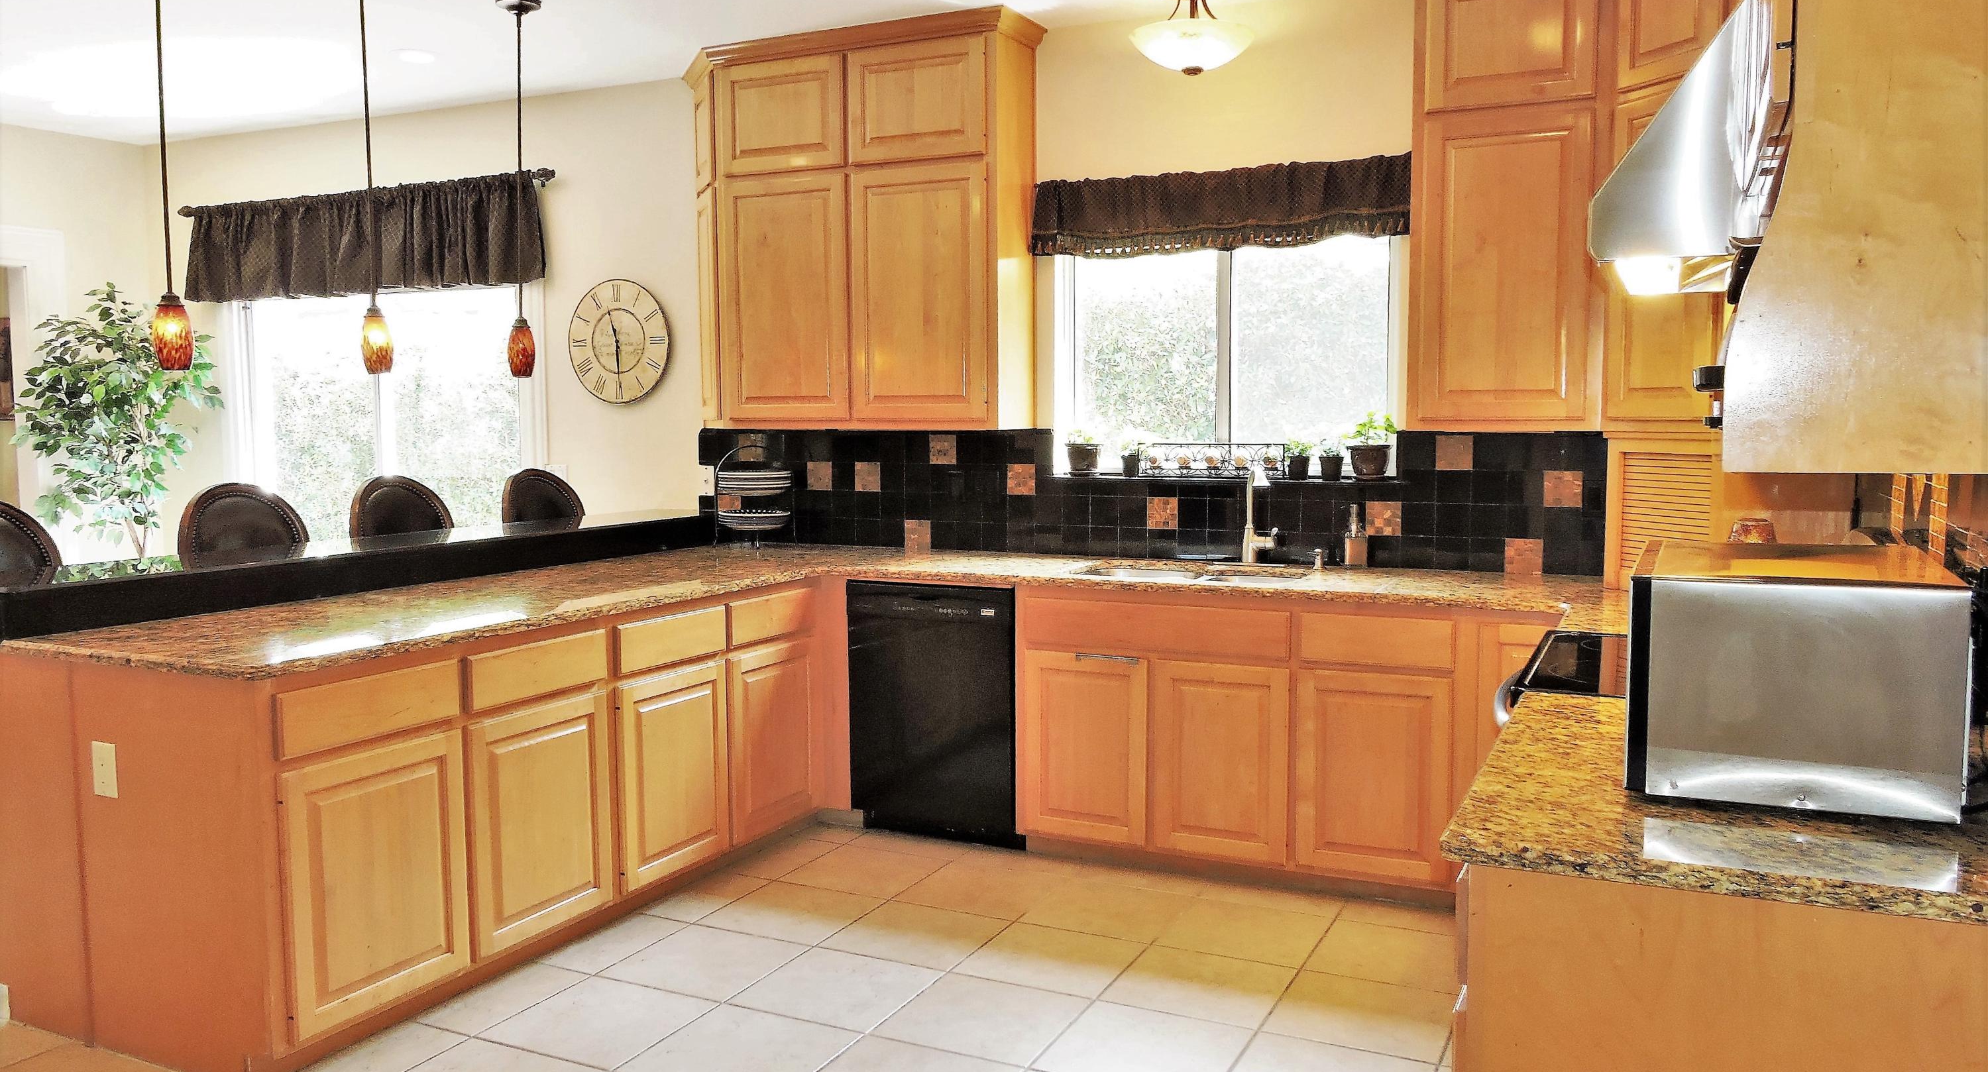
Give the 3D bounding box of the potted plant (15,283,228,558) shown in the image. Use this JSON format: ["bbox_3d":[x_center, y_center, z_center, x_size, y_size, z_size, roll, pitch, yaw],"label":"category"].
[{"bbox_3d":[-4.004,-0.127,6.334,0.970,2.050,0.920,2,5,26],"label":"potted plant"}]

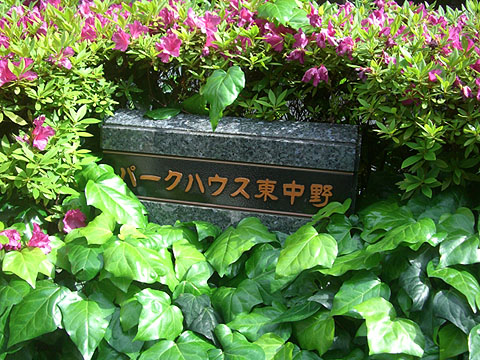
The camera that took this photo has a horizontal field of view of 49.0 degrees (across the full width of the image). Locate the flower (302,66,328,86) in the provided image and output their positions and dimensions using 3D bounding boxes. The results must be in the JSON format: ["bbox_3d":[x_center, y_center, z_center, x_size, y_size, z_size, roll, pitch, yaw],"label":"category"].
[{"bbox_3d":[0.215,-0.297,1.500,0.074,0.062,0.050,0,20,0],"label":"flower"}]

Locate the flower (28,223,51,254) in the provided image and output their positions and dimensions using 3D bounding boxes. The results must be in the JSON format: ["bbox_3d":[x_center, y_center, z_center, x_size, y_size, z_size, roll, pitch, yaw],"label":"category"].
[{"bbox_3d":[-0.514,0.150,1.350,0.055,0.075,0.050,-15,15,-22],"label":"flower"}]

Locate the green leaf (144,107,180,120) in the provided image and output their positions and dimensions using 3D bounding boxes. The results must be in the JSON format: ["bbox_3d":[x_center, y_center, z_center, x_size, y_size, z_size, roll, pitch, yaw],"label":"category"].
[{"bbox_3d":[-0.207,-0.184,1.451,0.101,0.020,0.071,-14,34,-21],"label":"green leaf"}]

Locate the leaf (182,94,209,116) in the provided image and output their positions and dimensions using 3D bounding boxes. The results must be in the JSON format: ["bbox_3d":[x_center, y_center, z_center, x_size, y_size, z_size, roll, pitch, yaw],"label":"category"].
[{"bbox_3d":[-0.115,-0.205,1.430,0.075,0.022,0.065,-36,62,-14],"label":"leaf"}]

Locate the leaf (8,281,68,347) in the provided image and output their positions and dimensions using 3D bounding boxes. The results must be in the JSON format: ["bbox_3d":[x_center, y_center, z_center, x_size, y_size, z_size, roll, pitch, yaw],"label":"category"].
[{"bbox_3d":[-0.407,0.271,1.070,0.095,0.035,0.140,33,63,27],"label":"leaf"}]

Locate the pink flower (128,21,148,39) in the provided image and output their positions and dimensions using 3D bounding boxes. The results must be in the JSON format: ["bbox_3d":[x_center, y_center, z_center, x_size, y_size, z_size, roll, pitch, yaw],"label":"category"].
[{"bbox_3d":[-0.281,-0.417,1.460,0.056,0.052,0.045,0,3,-6],"label":"pink flower"}]

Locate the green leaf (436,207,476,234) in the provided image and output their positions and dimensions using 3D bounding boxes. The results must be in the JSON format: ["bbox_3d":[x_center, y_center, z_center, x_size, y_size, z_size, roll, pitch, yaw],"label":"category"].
[{"bbox_3d":[0.510,0.099,1.248,0.086,0.030,0.096,14,54,10],"label":"green leaf"}]

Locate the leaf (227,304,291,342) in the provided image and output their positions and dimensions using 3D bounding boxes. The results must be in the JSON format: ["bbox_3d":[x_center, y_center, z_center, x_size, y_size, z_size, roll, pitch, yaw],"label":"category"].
[{"bbox_3d":[0.042,0.327,1.200,0.140,0.030,0.090,-2,53,2],"label":"leaf"}]

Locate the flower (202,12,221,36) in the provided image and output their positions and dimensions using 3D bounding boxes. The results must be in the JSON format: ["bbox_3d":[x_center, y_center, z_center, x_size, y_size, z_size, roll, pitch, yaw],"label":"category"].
[{"bbox_3d":[-0.077,-0.425,1.430,0.052,0.060,0.050,-3,13,-2],"label":"flower"}]

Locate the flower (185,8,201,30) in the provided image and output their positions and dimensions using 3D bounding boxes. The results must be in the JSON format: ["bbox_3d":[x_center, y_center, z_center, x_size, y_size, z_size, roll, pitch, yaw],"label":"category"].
[{"bbox_3d":[-0.144,-0.487,1.600,0.052,0.060,0.045,0,-18,0],"label":"flower"}]

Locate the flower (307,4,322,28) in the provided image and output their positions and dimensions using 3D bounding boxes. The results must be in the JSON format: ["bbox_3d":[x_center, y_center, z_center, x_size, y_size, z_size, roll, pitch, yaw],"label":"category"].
[{"bbox_3d":[0.197,-0.434,1.390,0.048,0.065,0.050,2,13,7],"label":"flower"}]

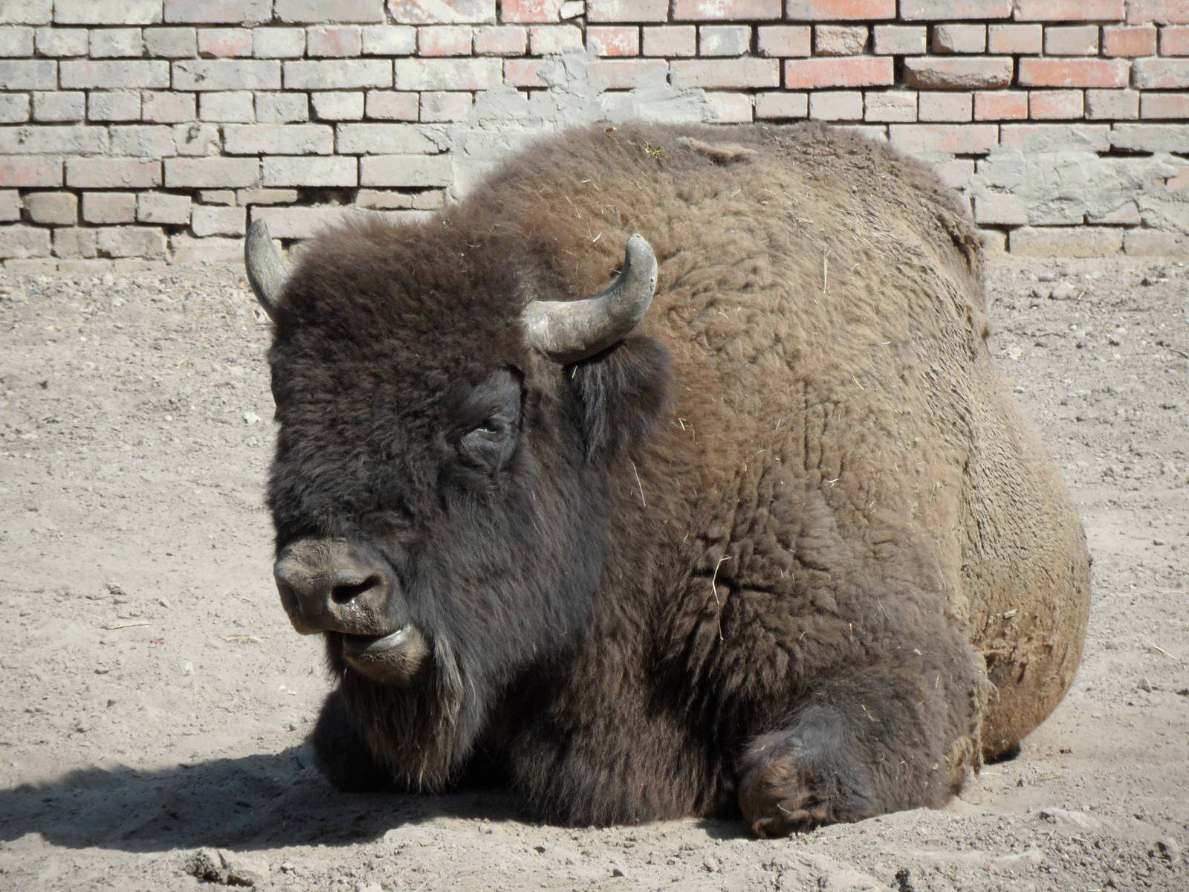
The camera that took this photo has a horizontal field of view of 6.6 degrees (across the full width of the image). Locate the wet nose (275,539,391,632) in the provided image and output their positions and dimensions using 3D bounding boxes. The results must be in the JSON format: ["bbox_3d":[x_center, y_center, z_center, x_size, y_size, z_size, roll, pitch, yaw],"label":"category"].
[{"bbox_3d":[-0.364,0.198,14.500,0.150,0.122,0.100,4,15,30],"label":"wet nose"}]

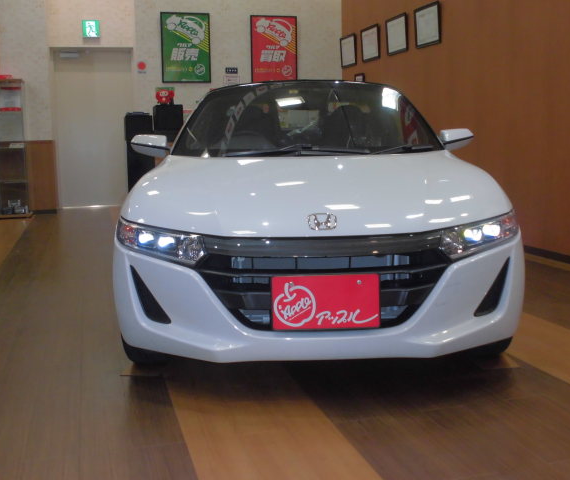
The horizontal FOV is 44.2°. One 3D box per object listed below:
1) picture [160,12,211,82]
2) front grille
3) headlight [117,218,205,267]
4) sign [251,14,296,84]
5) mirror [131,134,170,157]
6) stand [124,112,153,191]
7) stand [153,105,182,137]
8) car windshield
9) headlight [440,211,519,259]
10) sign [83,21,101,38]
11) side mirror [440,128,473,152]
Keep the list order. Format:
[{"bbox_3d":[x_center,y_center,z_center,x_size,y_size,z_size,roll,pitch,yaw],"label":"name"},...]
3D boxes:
[{"bbox_3d":[-1.246,-2.420,8.860,0.613,0.865,0.030,-3,8,-15],"label":"picture"},{"bbox_3d":[0.125,0.133,2.232,0.780,0.280,0.140,-1,8,-1],"label":"front grille"},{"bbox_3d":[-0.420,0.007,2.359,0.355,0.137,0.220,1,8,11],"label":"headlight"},{"bbox_3d":[-0.134,-2.477,9.165,0.613,0.865,0.030,-3,8,-15],"label":"sign"},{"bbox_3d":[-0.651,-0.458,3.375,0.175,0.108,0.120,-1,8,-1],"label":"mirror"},{"bbox_3d":[-1.776,-0.927,8.640,0.320,1.215,0.350,-3,8,-15],"label":"stand"},{"bbox_3d":[-1.437,-1.458,8.680,0.350,0.420,0.320,-3,8,-15],"label":"stand"},{"bbox_3d":[0.089,-0.588,3.364,1.250,0.360,0.650,-1,8,-1],"label":"car windshield"},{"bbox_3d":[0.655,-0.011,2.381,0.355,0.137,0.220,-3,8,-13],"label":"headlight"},{"bbox_3d":[-2.346,-2.552,8.518,0.212,0.212,0.060,-3,8,-15],"label":"sign"},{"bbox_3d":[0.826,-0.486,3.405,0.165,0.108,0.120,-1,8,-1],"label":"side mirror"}]

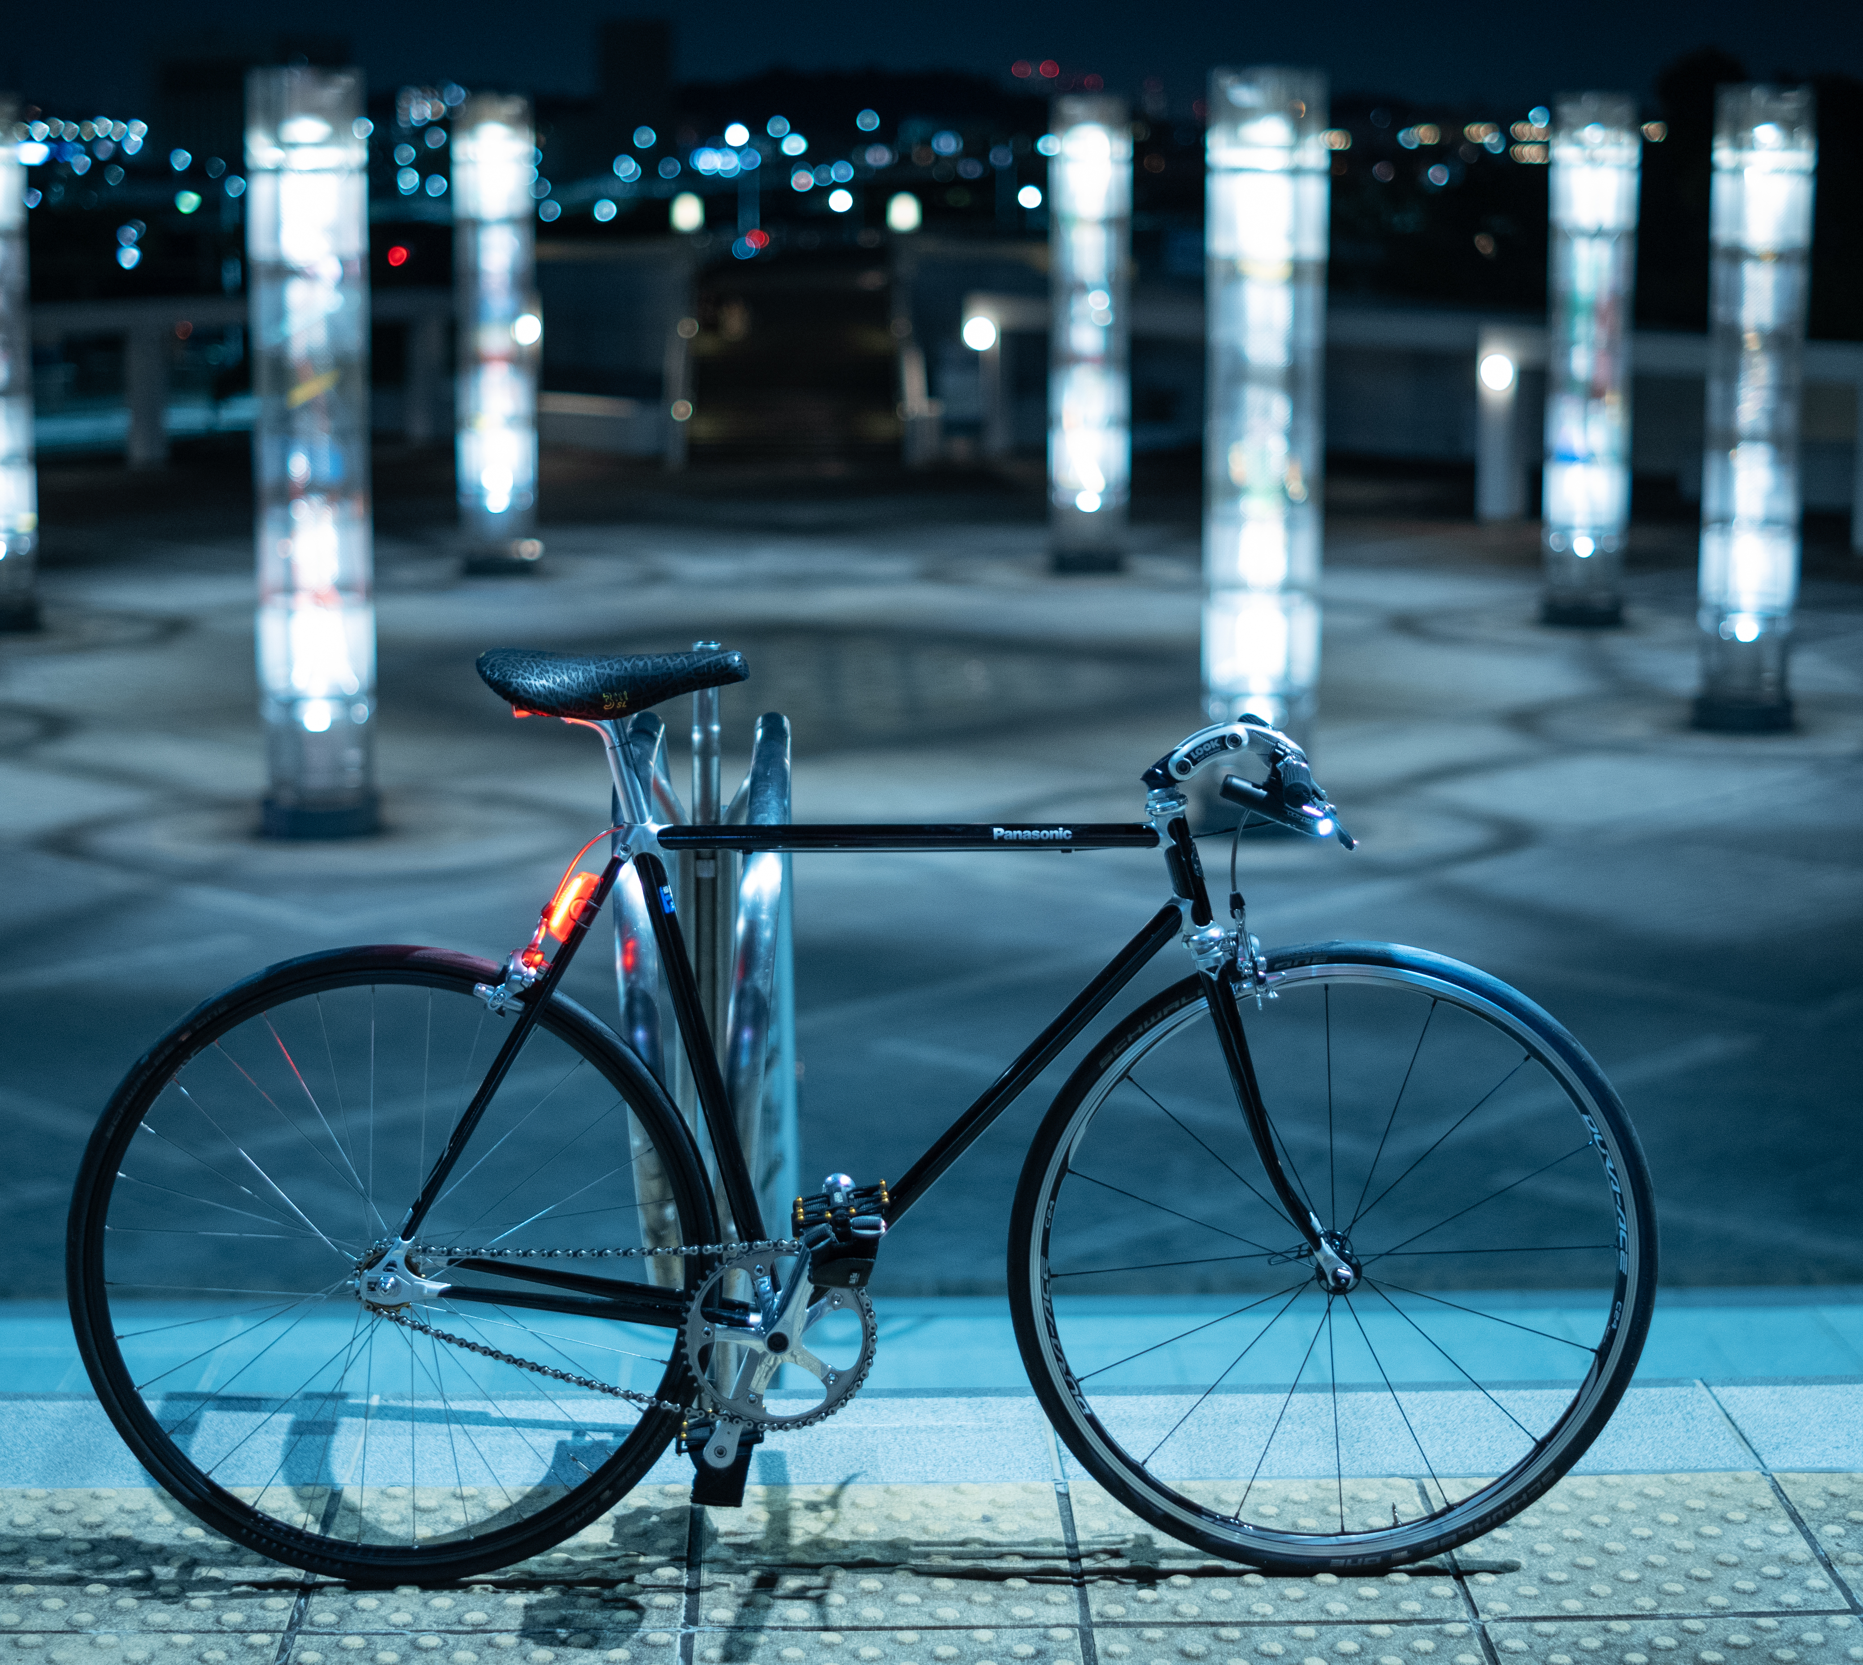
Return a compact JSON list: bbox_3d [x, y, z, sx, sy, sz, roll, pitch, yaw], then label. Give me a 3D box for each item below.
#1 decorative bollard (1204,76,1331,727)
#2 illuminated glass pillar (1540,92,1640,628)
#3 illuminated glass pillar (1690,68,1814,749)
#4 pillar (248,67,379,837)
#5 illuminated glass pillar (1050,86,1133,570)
[{"bbox_3d":[1.759,-1.963,19.046,0.655,3.970,0.655,1,11,5],"label":"decorative bollard"},{"bbox_3d":[5.001,-3.570,27.546,0.655,3.970,0.655,2,11,10],"label":"illuminated glass pillar"},{"bbox_3d":[5.171,-2.640,22.637,0.655,3.970,0.655,2,11,13],"label":"illuminated glass pillar"},{"bbox_3d":[-3.238,-1.936,18.878,0.655,3.970,0.655,-2,11,-10],"label":"pillar"},{"bbox_3d":[1.347,-4.208,30.899,0.655,3.970,0.655,1,11,2],"label":"illuminated glass pillar"}]

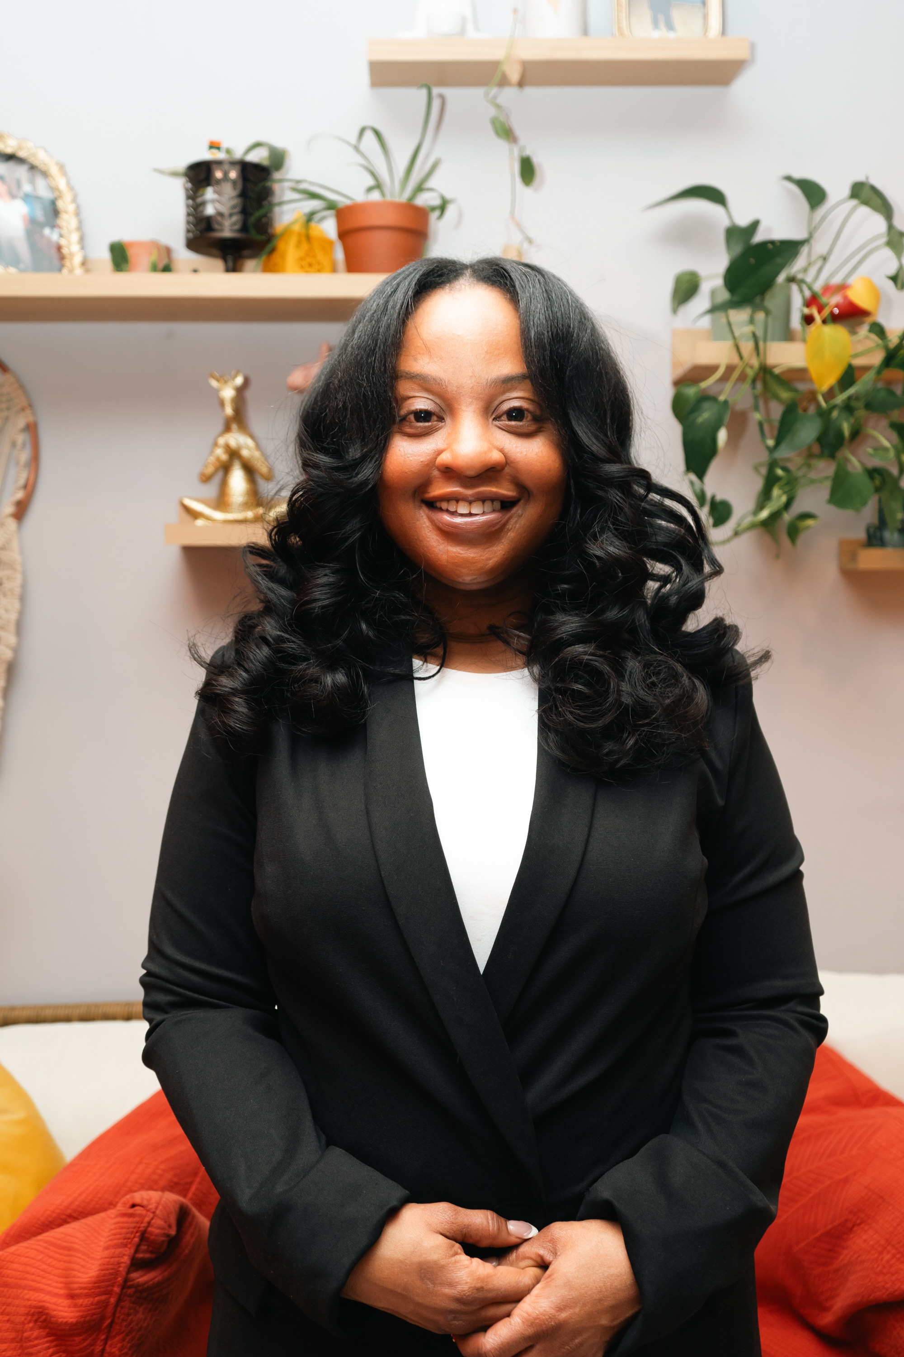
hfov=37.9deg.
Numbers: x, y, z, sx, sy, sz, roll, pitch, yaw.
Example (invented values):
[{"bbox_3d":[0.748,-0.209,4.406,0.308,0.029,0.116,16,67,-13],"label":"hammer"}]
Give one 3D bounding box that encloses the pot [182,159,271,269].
[{"bbox_3d":[-0.267,-0.536,1.576,0.103,0.132,0.103,0,5,0],"label":"pot"}]

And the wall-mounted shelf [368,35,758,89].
[{"bbox_3d":[0.126,-0.745,1.599,0.451,0.025,0.088,0,5,0],"label":"wall-mounted shelf"}]

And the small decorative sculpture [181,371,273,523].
[{"bbox_3d":[-0.268,-0.285,1.629,0.137,0.189,0.085,0,5,4],"label":"small decorative sculpture"}]

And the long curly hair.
[{"bbox_3d":[0.017,-0.123,0.973,0.400,0.367,0.250,0,5,0],"label":"long curly hair"}]

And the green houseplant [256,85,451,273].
[{"bbox_3d":[-0.116,-0.586,1.551,0.229,0.235,0.190,0,5,0],"label":"green houseplant"}]

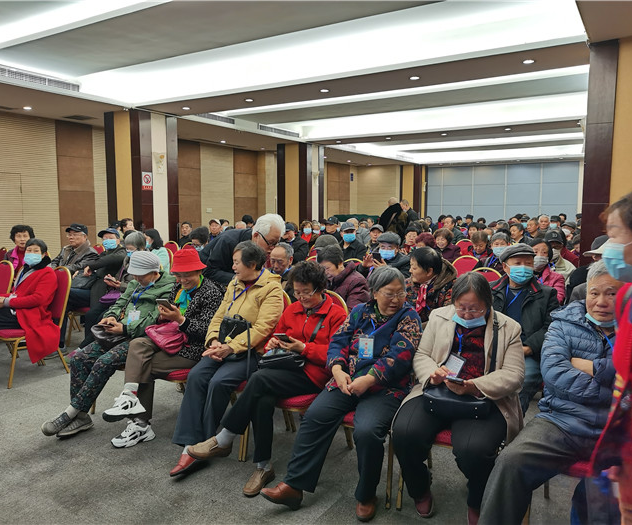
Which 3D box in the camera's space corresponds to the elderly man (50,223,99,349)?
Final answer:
[{"bbox_3d":[-2.740,0.223,6.050,0.560,1.300,0.750,3,7,31],"label":"elderly man"}]

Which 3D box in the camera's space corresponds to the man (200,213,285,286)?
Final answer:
[{"bbox_3d":[-0.556,0.332,4.194,0.820,1.430,0.520,4,6,33],"label":"man"}]

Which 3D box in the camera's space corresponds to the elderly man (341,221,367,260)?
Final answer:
[{"bbox_3d":[0.370,0.188,6.360,0.550,1.290,0.770,3,7,31],"label":"elderly man"}]

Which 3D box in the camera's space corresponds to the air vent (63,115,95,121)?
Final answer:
[{"bbox_3d":[-4.079,-2.490,9.416,0.420,0.050,0.420,3,7,31],"label":"air vent"}]

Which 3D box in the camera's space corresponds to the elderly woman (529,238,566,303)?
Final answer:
[{"bbox_3d":[1.719,0.438,4.134,0.520,1.230,0.780,4,6,33],"label":"elderly woman"}]

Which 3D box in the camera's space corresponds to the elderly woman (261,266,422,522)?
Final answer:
[{"bbox_3d":[0.201,0.601,2.724,0.600,1.170,0.840,3,6,30],"label":"elderly woman"}]

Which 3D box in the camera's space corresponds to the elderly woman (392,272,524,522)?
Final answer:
[{"bbox_3d":[0.665,0.624,2.540,0.600,1.160,0.720,3,6,27],"label":"elderly woman"}]

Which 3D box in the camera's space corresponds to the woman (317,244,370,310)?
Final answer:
[{"bbox_3d":[0.272,0.473,3.974,0.800,1.190,0.540,-5,7,-41],"label":"woman"}]

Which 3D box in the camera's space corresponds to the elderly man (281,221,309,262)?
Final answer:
[{"bbox_3d":[-0.273,0.150,6.862,0.540,1.290,0.800,4,6,33],"label":"elderly man"}]

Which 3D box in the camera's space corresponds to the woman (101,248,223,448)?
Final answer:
[{"bbox_3d":[-0.990,0.521,3.720,0.500,1.160,0.800,3,7,31],"label":"woman"}]

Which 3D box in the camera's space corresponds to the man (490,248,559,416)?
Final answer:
[{"bbox_3d":[1.230,0.509,3.470,0.550,1.220,0.800,3,7,31],"label":"man"}]

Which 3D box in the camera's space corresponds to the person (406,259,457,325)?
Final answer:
[{"bbox_3d":[0.600,0.497,3.280,0.530,1.210,0.770,4,7,38],"label":"person"}]

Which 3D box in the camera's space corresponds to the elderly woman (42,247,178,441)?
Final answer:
[{"bbox_3d":[-1.418,0.516,3.735,0.550,1.150,0.900,4,6,33],"label":"elderly woman"}]

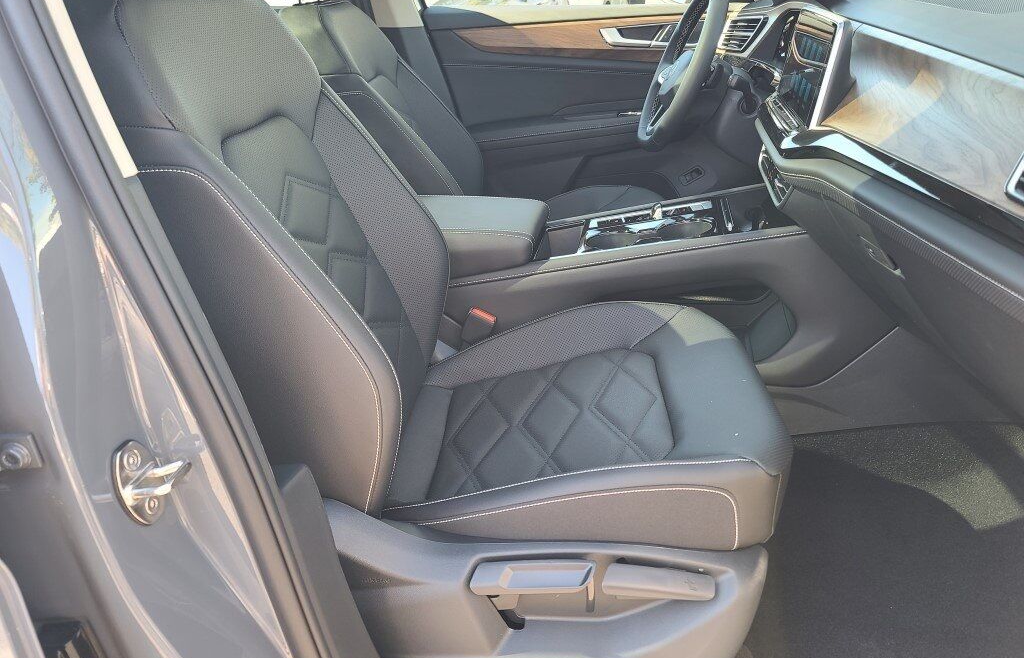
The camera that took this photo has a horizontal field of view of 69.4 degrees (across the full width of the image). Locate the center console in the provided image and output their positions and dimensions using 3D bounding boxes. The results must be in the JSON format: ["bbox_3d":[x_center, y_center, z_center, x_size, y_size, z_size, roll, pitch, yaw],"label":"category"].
[{"bbox_3d":[0.283,-0.180,1.422,0.430,0.095,0.230,-7,28,7],"label":"center console"}]

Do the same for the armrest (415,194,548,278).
[{"bbox_3d":[-0.093,-0.188,1.442,0.330,0.090,0.215,2,29,3],"label":"armrest"}]

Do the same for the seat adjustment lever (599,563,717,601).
[{"bbox_3d":[0.188,0.330,0.961,0.143,0.029,0.032,5,29,1],"label":"seat adjustment lever"}]

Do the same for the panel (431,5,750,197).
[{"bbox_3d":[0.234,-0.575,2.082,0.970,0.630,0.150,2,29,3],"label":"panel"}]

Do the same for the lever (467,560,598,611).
[{"bbox_3d":[0.028,0.335,0.970,0.158,0.045,0.042,-2,29,5],"label":"lever"}]

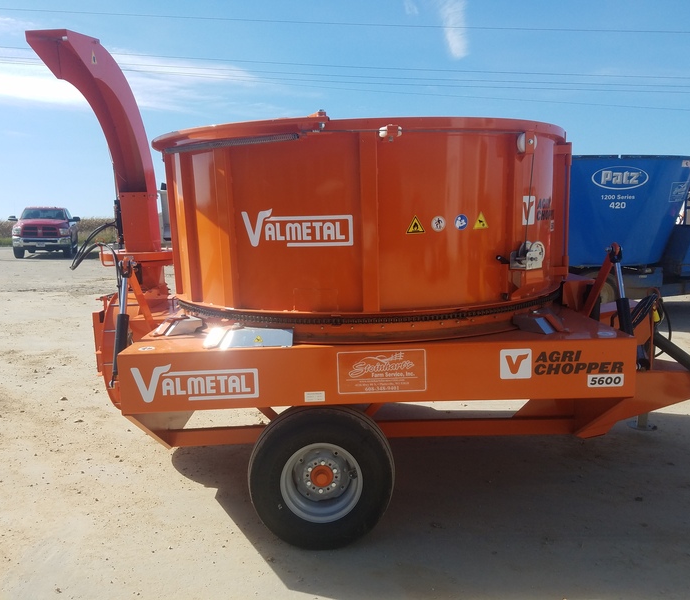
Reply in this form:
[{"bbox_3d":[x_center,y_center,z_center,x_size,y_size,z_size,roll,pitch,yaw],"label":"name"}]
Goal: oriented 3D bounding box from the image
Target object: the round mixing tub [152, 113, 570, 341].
[{"bbox_3d":[0.127,-0.512,4.186,2.713,1.070,2.713,-1,8,0],"label":"round mixing tub"}]

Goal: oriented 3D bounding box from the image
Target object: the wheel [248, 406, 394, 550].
[{"bbox_3d":[-0.119,0.871,3.106,0.755,0.755,0.270,-2,9,-1],"label":"wheel"}]

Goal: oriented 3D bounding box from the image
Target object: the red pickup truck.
[{"bbox_3d":[-12.618,-2.905,25.527,2.350,1.970,6.200,-5,9,-22],"label":"red pickup truck"}]

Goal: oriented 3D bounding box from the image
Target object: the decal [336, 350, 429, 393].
[{"bbox_3d":[0.180,0.348,2.905,0.440,0.210,0.010,-2,9,-1],"label":"decal"}]

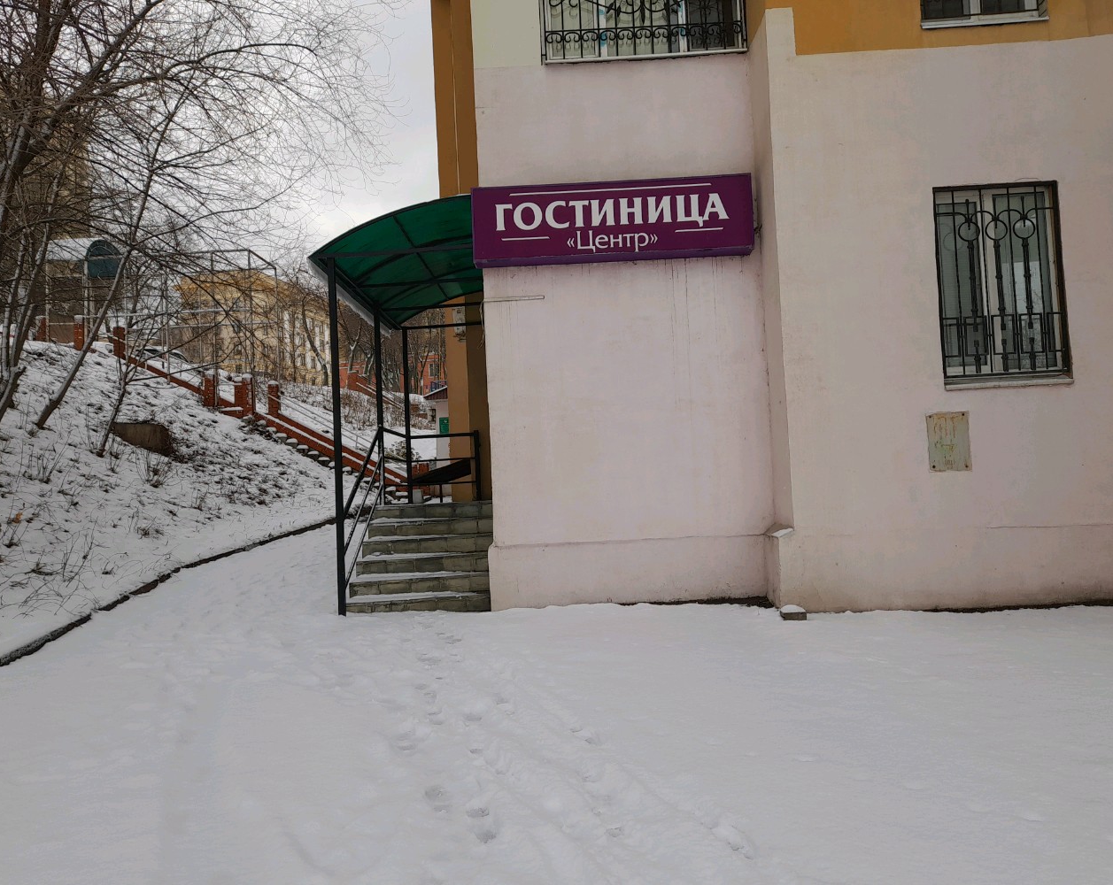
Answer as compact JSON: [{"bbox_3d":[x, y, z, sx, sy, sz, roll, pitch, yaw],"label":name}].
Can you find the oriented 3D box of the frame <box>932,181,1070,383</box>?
[{"bbox_3d":[3.867,-1.422,7.408,1.064,1.687,0.069,-3,-3,2],"label":"frame"}]

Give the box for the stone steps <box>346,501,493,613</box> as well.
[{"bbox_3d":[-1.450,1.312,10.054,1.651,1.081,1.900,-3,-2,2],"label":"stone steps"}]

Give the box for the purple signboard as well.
[{"bbox_3d":[0.507,-2.047,7.902,2.544,0.670,0.286,-3,-3,2],"label":"purple signboard"}]

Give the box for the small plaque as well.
[{"bbox_3d":[3.393,-0.003,7.349,0.358,0.505,0.020,-3,-3,2],"label":"small plaque"}]

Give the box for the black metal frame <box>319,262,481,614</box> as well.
[{"bbox_3d":[-1.345,-0.028,9.724,1.458,3.403,3.526,-3,-3,2],"label":"black metal frame"}]

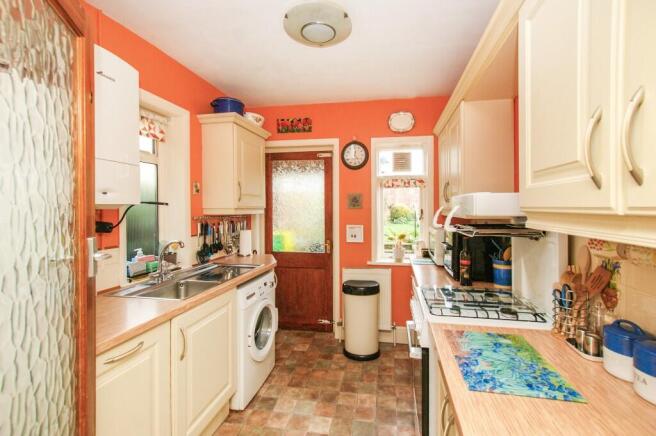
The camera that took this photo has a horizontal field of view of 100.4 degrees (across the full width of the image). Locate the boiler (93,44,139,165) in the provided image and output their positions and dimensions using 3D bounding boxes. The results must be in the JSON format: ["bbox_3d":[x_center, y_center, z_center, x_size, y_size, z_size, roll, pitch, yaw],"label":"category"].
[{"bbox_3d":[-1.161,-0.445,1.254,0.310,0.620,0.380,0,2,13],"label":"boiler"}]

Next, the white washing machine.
[{"bbox_3d":[-0.768,0.877,2.159,0.570,0.845,0.590,0,2,13],"label":"white washing machine"}]

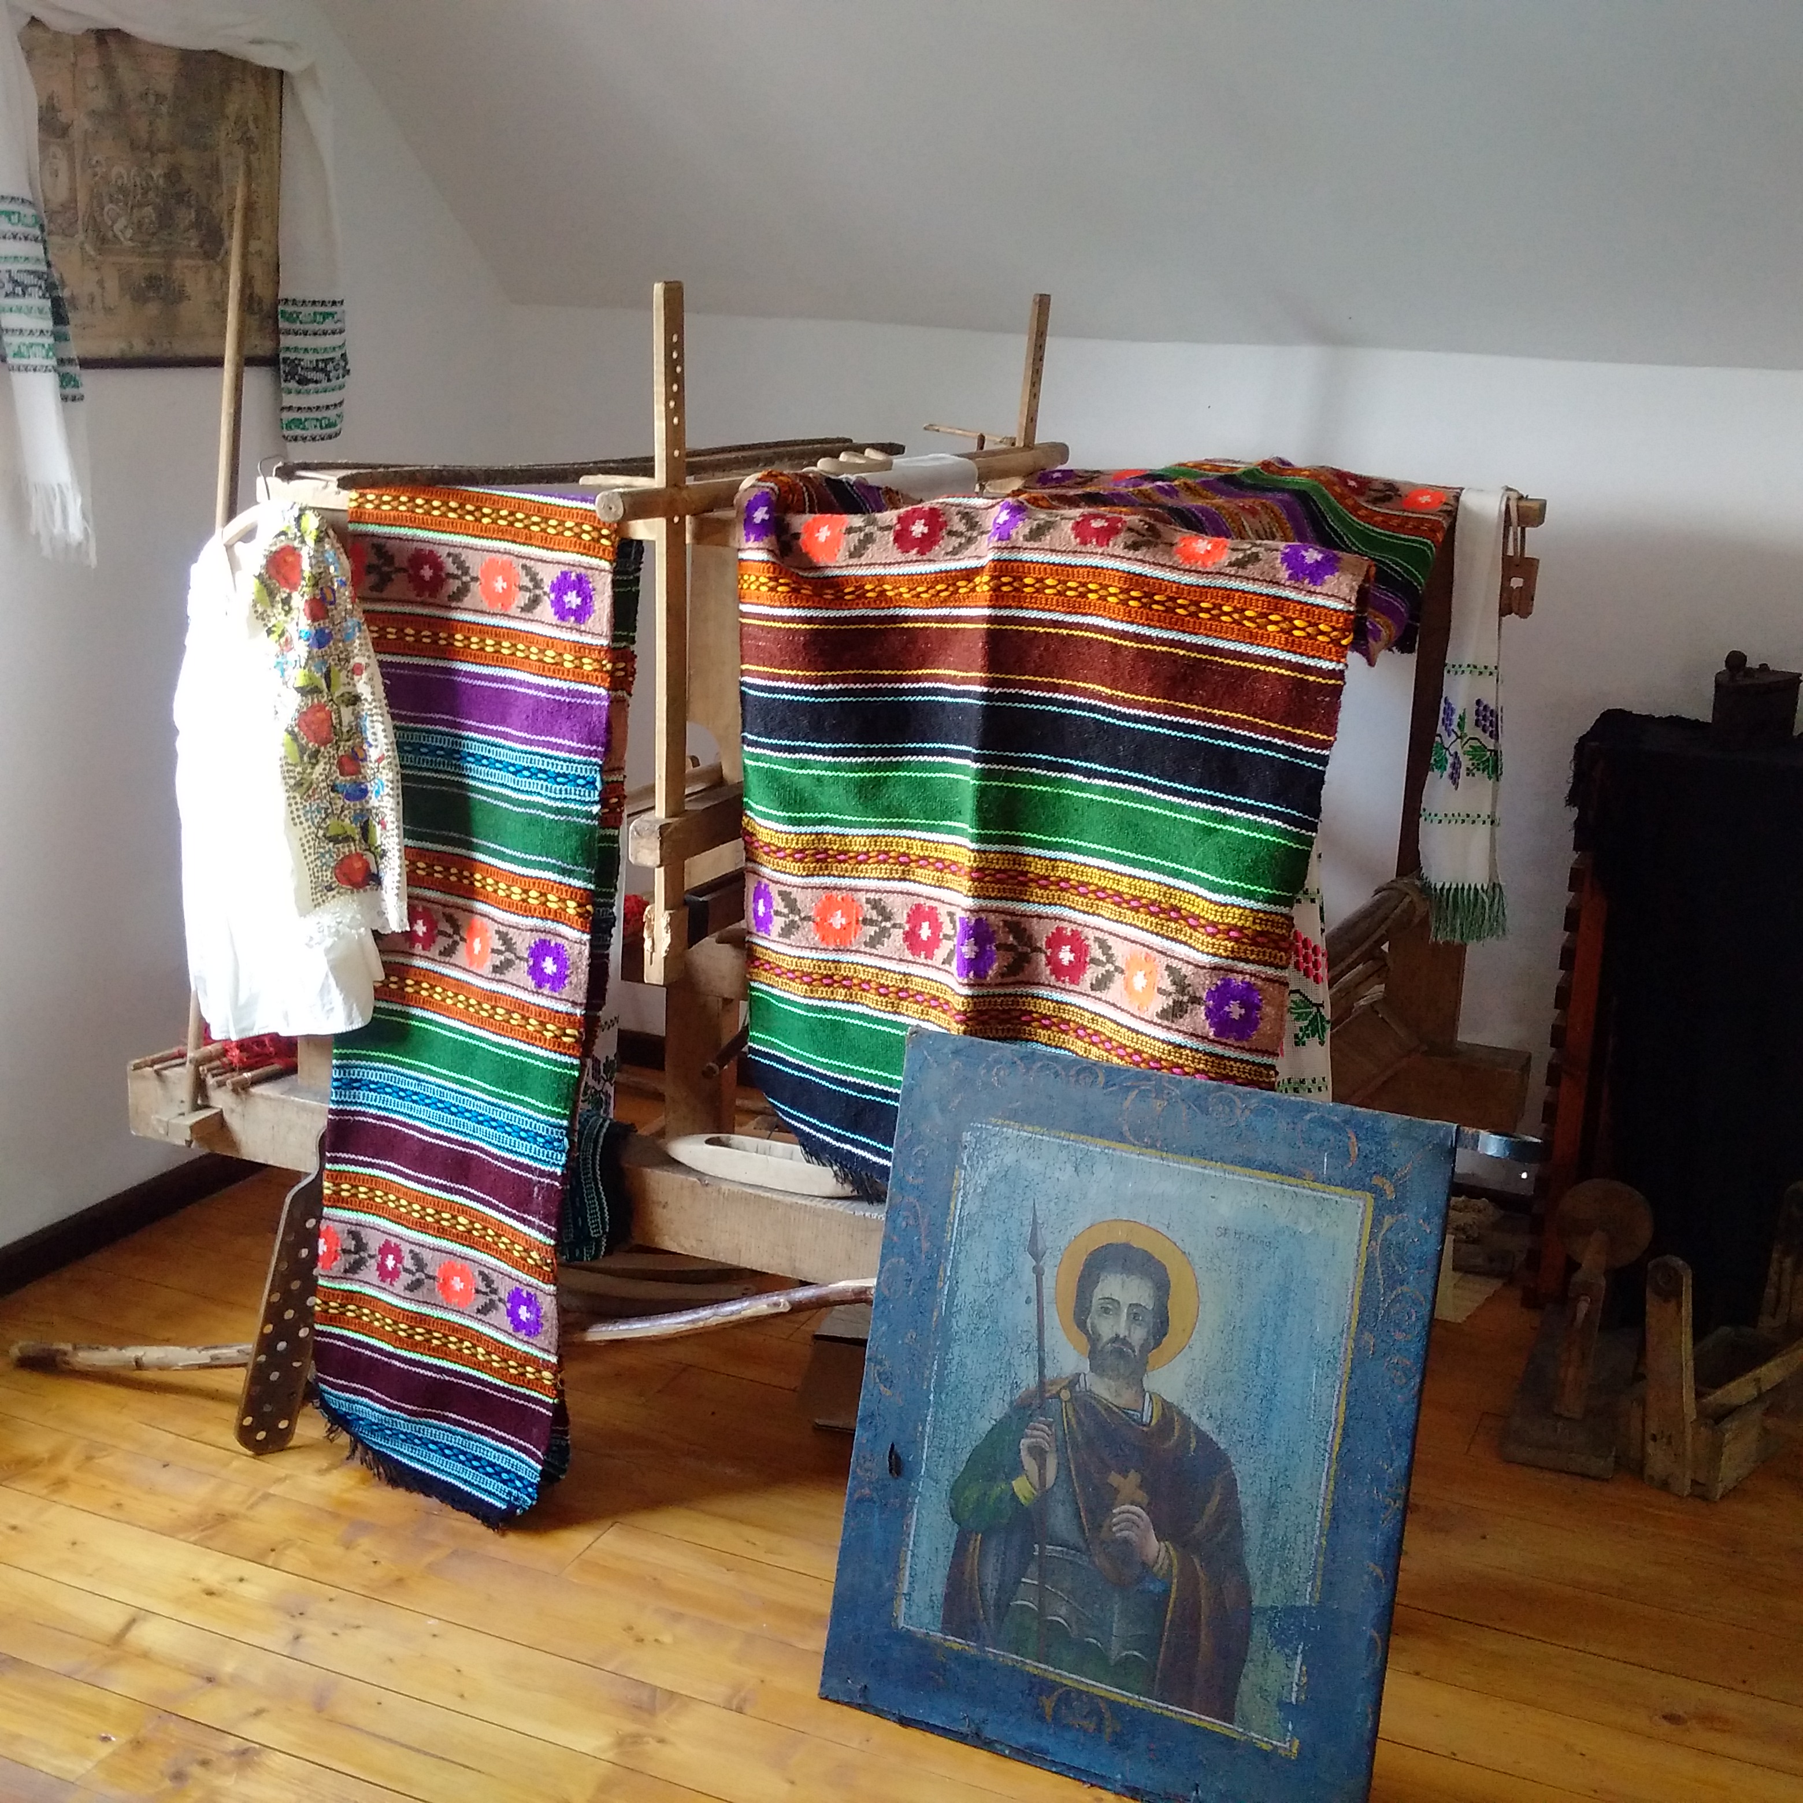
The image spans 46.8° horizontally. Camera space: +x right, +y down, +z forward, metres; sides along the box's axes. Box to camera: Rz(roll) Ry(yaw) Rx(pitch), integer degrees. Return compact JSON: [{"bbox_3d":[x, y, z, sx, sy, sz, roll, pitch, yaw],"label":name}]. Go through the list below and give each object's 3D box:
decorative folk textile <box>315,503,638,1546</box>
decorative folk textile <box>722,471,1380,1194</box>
[{"bbox_3d":[-0.572,0.130,2.706,0.419,1.275,0.195,11,16,31],"label":"decorative folk textile"},{"bbox_3d":[0.155,-0.026,2.441,0.730,0.876,0.214,9,15,23],"label":"decorative folk textile"}]

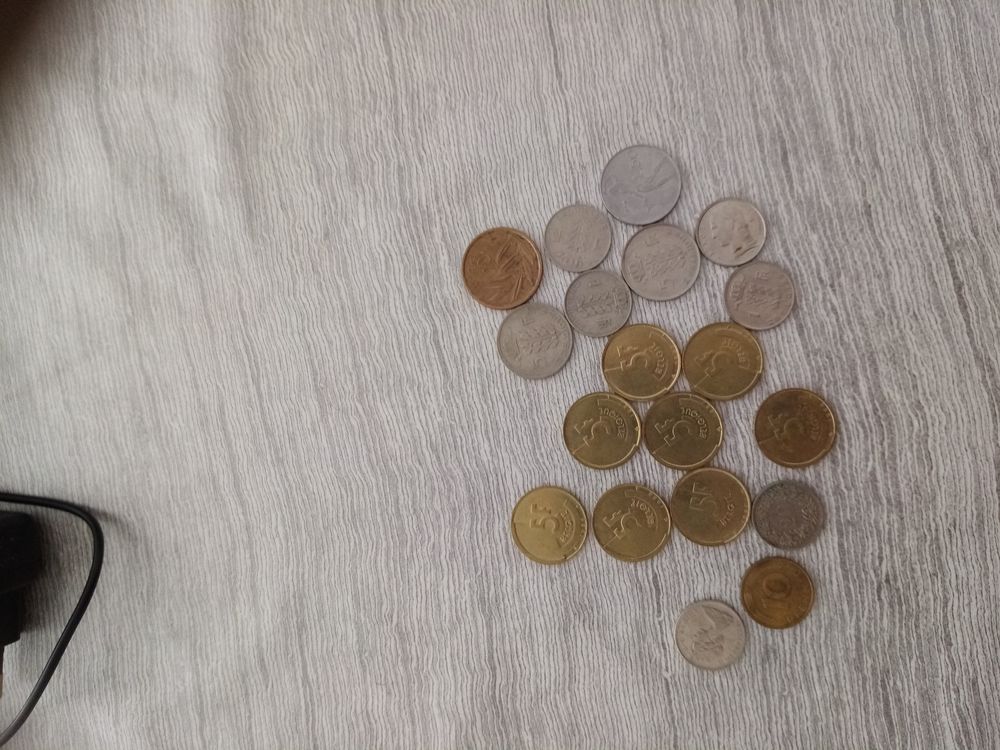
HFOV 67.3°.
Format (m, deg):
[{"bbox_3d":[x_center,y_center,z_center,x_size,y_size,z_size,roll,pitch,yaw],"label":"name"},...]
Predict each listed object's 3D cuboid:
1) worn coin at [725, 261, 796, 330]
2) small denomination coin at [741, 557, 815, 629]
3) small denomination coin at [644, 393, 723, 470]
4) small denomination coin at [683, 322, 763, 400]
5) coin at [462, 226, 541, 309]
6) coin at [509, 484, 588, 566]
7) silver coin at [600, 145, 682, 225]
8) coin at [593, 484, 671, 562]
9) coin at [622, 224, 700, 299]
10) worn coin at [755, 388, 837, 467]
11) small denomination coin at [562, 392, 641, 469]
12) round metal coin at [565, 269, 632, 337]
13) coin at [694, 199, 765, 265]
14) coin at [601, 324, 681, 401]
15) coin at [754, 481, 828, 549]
[{"bbox_3d":[0.081,-0.025,0.235,0.021,0.002,0.021,0,88,3],"label":"worn coin"},{"bbox_3d":[0.085,0.067,0.231,0.021,0.002,0.021,0,88,3],"label":"small denomination coin"},{"bbox_3d":[0.057,0.017,0.234,0.024,0.002,0.024,0,88,3],"label":"small denomination coin"},{"bbox_3d":[0.070,-0.004,0.234,0.024,0.002,0.024,0,88,3],"label":"small denomination coin"},{"bbox_3d":[0.001,-0.034,0.239,0.026,0.002,0.026,0,88,3],"label":"coin"},{"bbox_3d":[0.016,0.047,0.236,0.024,0.002,0.024,0,88,3],"label":"coin"},{"bbox_3d":[0.045,-0.060,0.237,0.025,0.002,0.025,0,88,3],"label":"silver coin"},{"bbox_3d":[0.041,0.046,0.234,0.024,0.002,0.024,0,88,3],"label":"coin"},{"bbox_3d":[0.051,-0.036,0.237,0.024,0.002,0.024,0,88,3],"label":"coin"},{"bbox_3d":[0.091,0.016,0.233,0.024,0.002,0.024,0,88,3],"label":"worn coin"},{"bbox_3d":[0.032,0.017,0.236,0.024,0.002,0.024,0,88,3],"label":"small denomination coin"},{"bbox_3d":[0.031,-0.022,0.237,0.021,0.002,0.021,0,88,3],"label":"round metal coin"},{"bbox_3d":[0.072,-0.044,0.235,0.021,0.002,0.021,0,88,3],"label":"coin"},{"bbox_3d":[0.044,-0.004,0.236,0.024,0.002,0.024,0,88,3],"label":"coin"},{"bbox_3d":[0.089,0.043,0.231,0.021,0.002,0.021,0,88,3],"label":"coin"}]

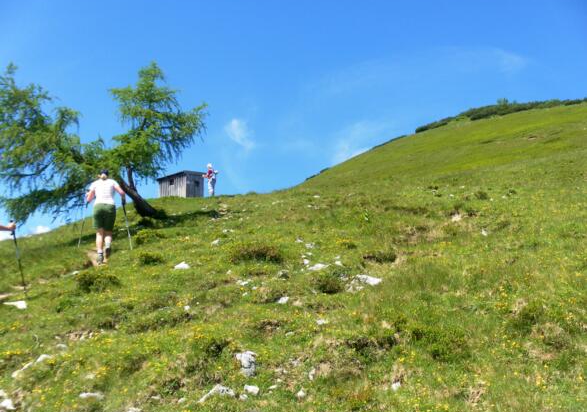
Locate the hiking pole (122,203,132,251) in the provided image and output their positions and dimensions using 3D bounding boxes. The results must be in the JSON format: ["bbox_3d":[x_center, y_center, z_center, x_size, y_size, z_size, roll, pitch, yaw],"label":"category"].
[{"bbox_3d":[-3.021,0.300,10.800,0.050,1.050,0.050,-9,-6,0],"label":"hiking pole"}]

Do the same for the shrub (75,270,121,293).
[{"bbox_3d":[-2.642,1.018,8.000,0.620,0.280,0.500,0,-12,0],"label":"shrub"}]

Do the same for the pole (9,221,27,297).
[{"bbox_3d":[-4.092,0.779,8.800,0.080,1.140,0.060,-11,6,-36],"label":"pole"}]

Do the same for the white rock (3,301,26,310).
[{"bbox_3d":[-3.831,1.365,8.150,0.320,0.110,0.200,3,-8,-25],"label":"white rock"}]

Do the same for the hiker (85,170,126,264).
[{"bbox_3d":[-3.295,0.202,10.400,0.700,1.670,0.580,1,-12,-7],"label":"hiker"}]

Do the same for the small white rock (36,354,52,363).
[{"bbox_3d":[-2.224,1.361,5.300,0.140,0.055,0.100,3,-8,-23],"label":"small white rock"}]

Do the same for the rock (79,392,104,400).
[{"bbox_3d":[-1.362,1.284,4.000,0.175,0.060,0.120,0,-12,0],"label":"rock"}]

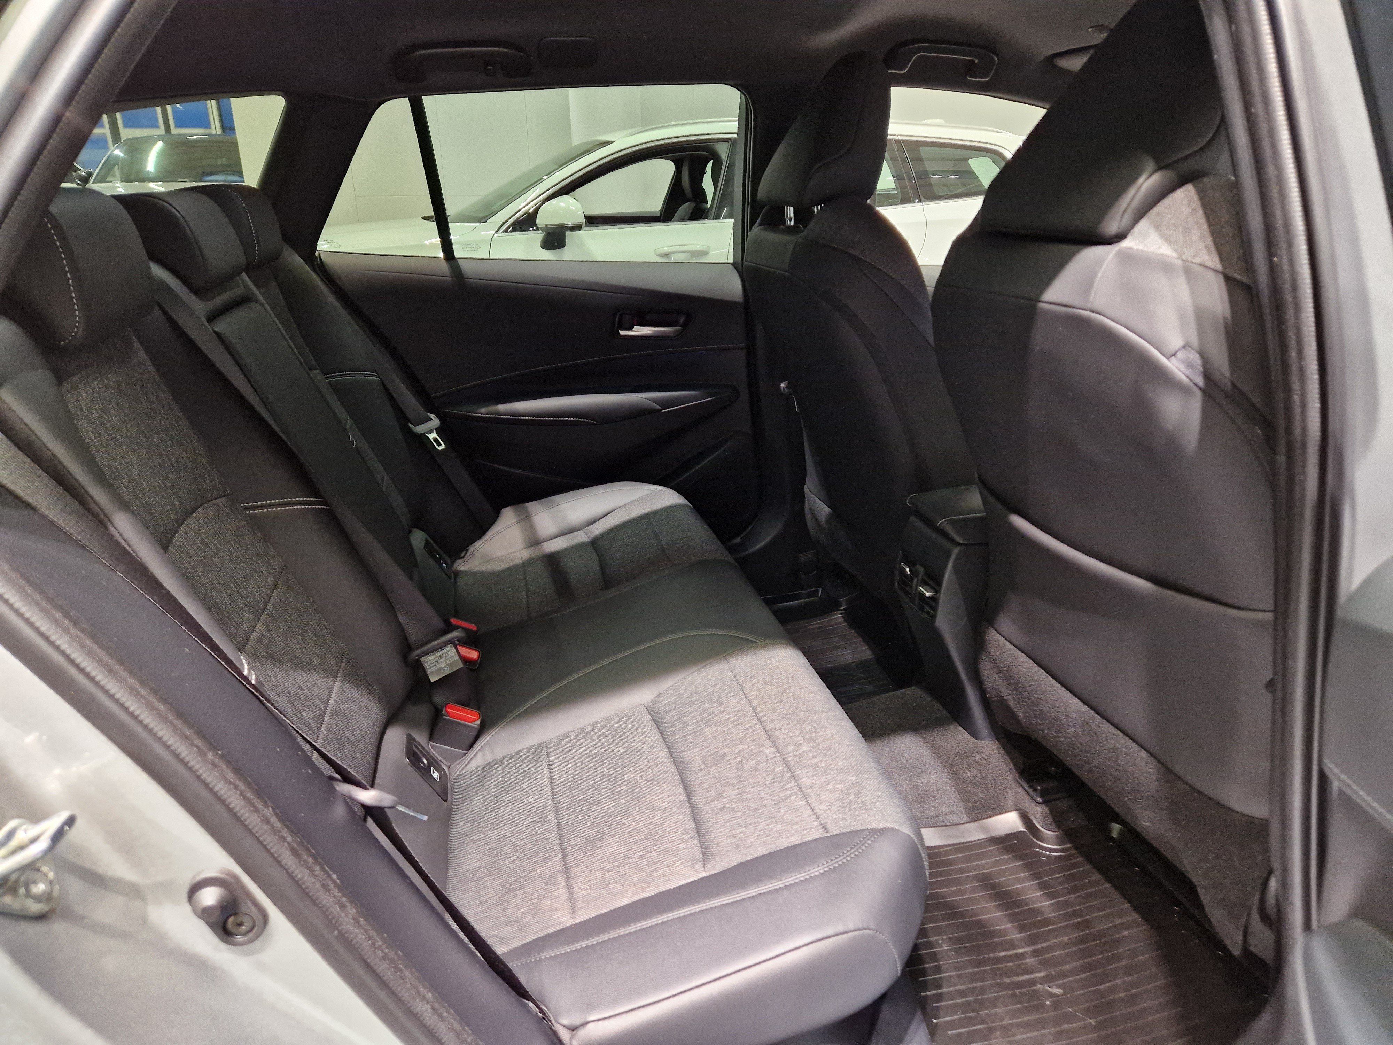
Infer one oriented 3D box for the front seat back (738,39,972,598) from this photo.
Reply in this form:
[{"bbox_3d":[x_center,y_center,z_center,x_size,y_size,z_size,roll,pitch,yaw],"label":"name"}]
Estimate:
[{"bbox_3d":[0.307,-0.348,1.703,0.280,0.880,0.500,-16,23,-7],"label":"front seat back"}]

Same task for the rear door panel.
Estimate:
[{"bbox_3d":[-0.290,-0.223,1.958,0.860,0.660,0.120,-5,21,-12],"label":"rear door panel"}]

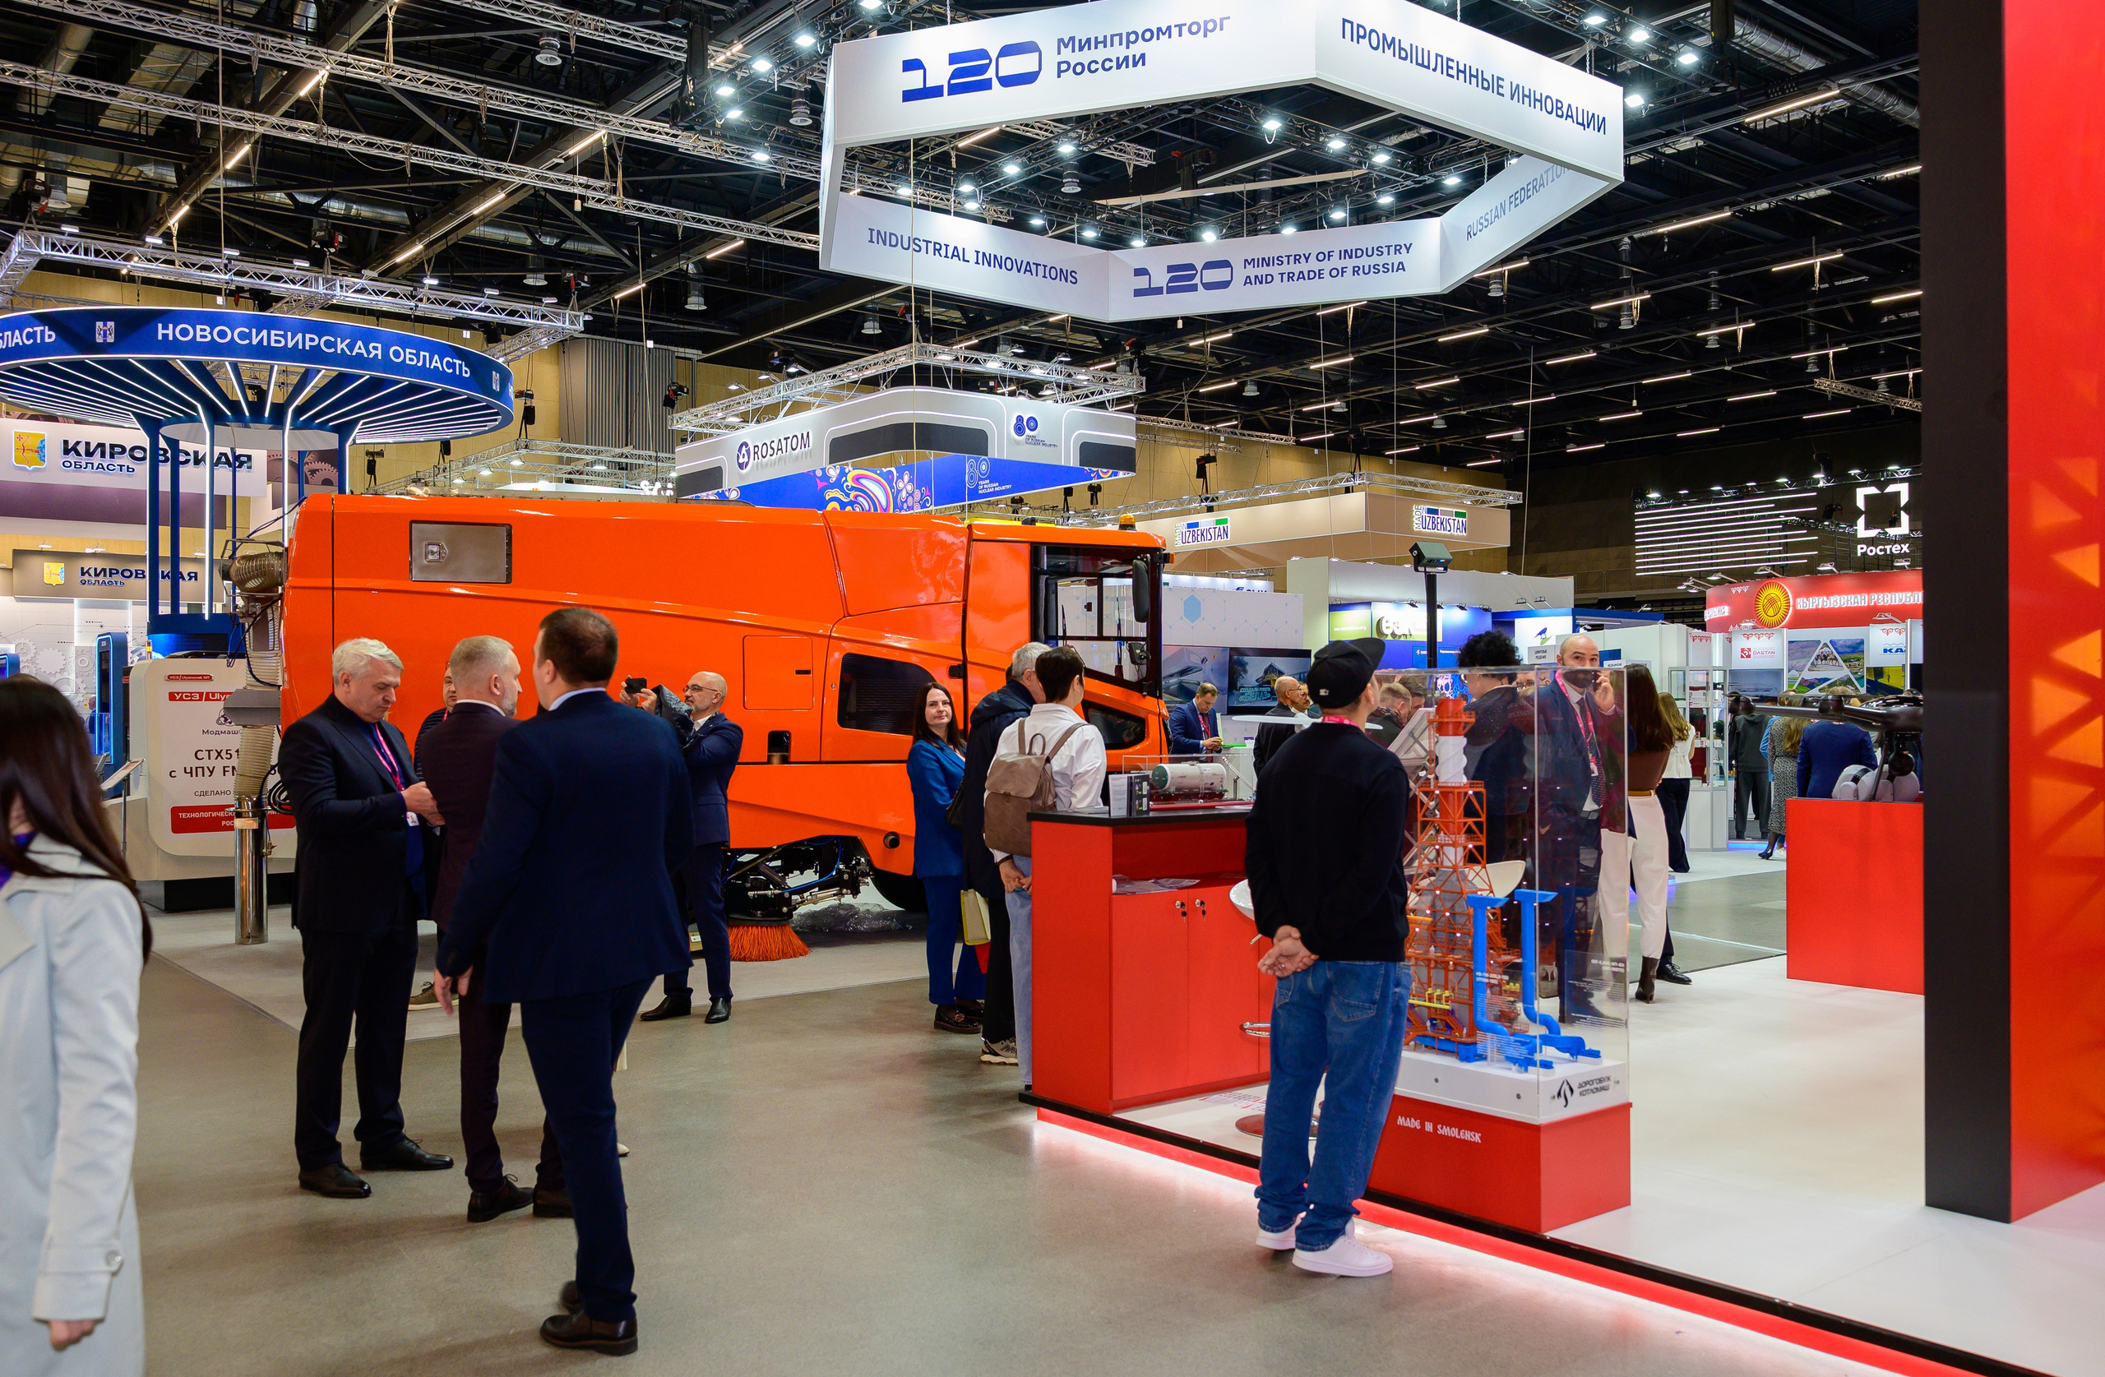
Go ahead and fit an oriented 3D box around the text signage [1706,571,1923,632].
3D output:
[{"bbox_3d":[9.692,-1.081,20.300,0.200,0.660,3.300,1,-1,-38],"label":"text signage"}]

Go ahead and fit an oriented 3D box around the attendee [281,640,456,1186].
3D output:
[{"bbox_3d":[-2.242,0.736,5.350,0.450,1.770,0.500,0,-1,23],"label":"attendee"}]

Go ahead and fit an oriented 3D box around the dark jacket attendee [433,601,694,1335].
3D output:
[{"bbox_3d":[-1.190,0.713,4.020,0.580,1.780,0.420,0,-1,-21],"label":"dark jacket attendee"}]

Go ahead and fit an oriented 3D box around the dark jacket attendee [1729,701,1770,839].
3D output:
[{"bbox_3d":[7.851,0.825,18.400,0.500,1.660,0.340,0,-1,30],"label":"dark jacket attendee"}]

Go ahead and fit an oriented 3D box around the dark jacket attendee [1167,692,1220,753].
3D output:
[{"bbox_3d":[1.272,0.791,14.800,0.500,1.720,0.380,0,-1,-37],"label":"dark jacket attendee"}]

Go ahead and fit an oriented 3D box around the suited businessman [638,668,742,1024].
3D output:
[{"bbox_3d":[-1.866,0.785,8.380,0.550,1.750,0.520,0,-1,-31],"label":"suited businessman"}]

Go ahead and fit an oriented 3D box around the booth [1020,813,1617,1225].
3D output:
[{"bbox_3d":[1.100,0.989,5.730,1.200,1.100,2.200,0,-1,-41],"label":"booth"}]

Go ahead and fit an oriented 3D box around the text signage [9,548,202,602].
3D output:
[{"bbox_3d":[-12.157,-1.427,21.200,2.300,0.630,0.150,1,-1,-40],"label":"text signage"}]

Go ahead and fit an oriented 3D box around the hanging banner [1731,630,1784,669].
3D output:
[{"bbox_3d":[8.959,-0.491,20.800,0.040,0.510,0.750,0,-1,-41],"label":"hanging banner"}]

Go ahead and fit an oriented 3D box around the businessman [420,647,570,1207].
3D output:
[{"bbox_3d":[-1.732,0.727,5.060,0.520,1.770,0.380,-1,-1,40],"label":"businessman"}]

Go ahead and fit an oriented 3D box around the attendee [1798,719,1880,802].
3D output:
[{"bbox_3d":[5.567,0.830,11.600,0.530,1.720,0.340,0,-1,25],"label":"attendee"}]

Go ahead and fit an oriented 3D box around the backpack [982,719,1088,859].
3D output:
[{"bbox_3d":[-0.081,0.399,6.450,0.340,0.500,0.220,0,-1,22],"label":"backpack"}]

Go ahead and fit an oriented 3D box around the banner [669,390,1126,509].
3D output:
[{"bbox_3d":[-2.950,-4.200,30.000,4.700,1.030,7.900,1,-1,-40],"label":"banner"}]

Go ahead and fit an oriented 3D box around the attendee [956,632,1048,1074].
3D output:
[{"bbox_3d":[-0.203,0.718,7.080,0.520,1.790,0.360,0,-1,34],"label":"attendee"}]

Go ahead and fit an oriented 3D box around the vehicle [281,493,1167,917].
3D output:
[{"bbox_3d":[-2.420,0.216,12.750,6.200,2.970,2.500,0,-1,-18],"label":"vehicle"}]

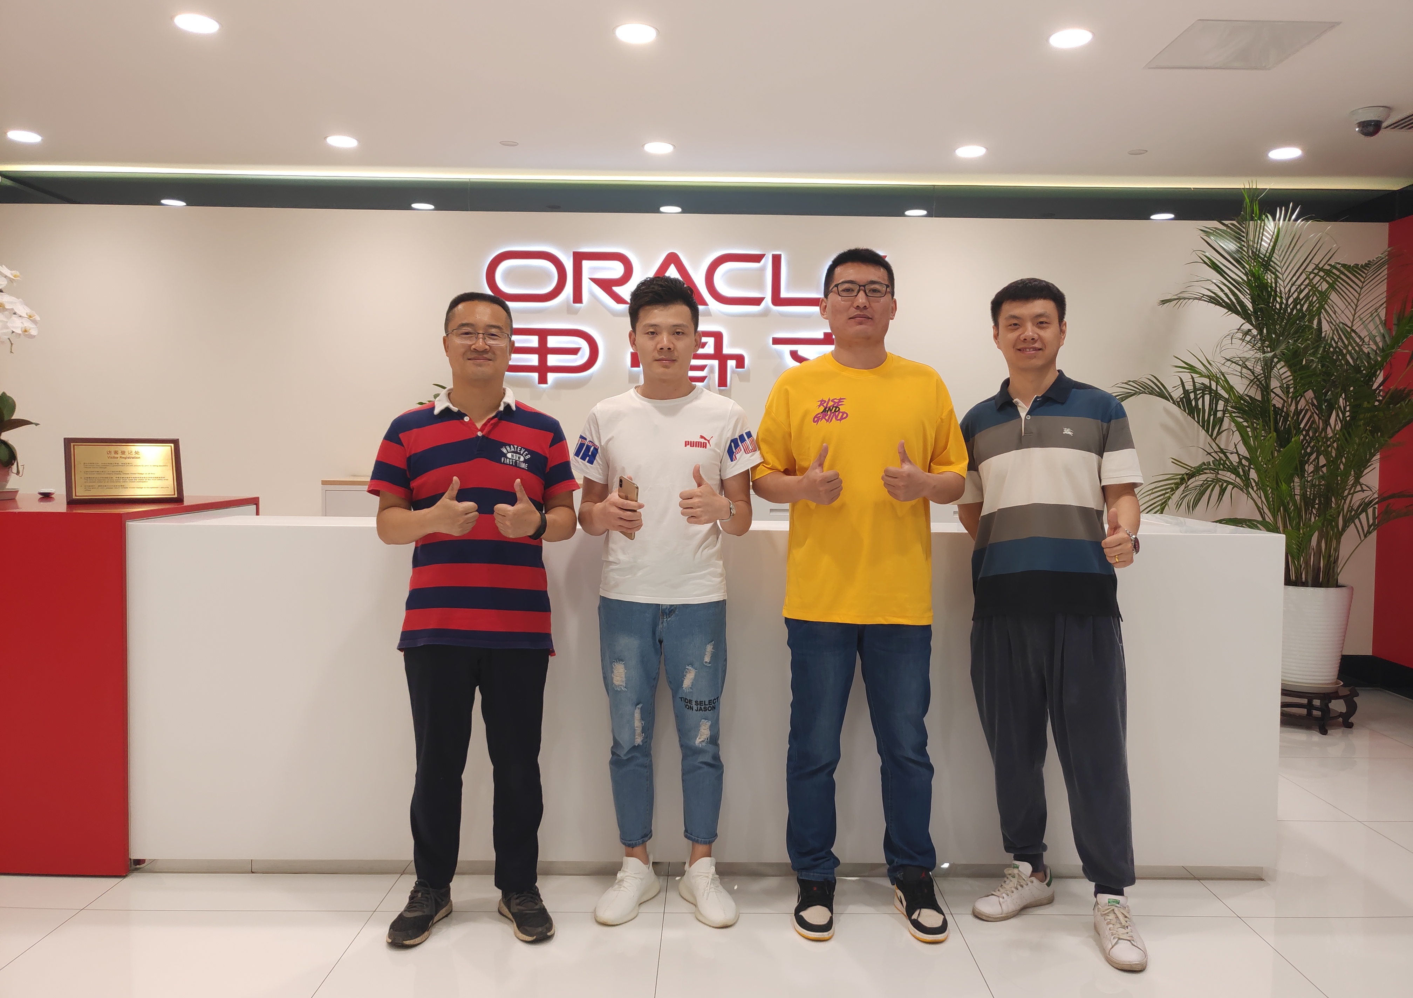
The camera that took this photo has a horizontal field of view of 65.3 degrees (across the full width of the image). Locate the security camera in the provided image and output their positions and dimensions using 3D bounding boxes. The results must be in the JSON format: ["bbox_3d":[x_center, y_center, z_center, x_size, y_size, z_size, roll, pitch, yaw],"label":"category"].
[{"bbox_3d":[2.738,-1.542,4.546,0.152,0.100,0.152,2,3,25],"label":"security camera"}]

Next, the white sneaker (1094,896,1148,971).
[{"bbox_3d":[1.081,1.108,2.881,0.106,0.117,0.290,1,3,10],"label":"white sneaker"}]

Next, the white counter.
[{"bbox_3d":[-0.005,0.590,3.710,3.380,1.050,0.950,0,3,0],"label":"white counter"}]

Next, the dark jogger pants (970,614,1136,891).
[{"bbox_3d":[0.919,0.639,2.966,0.425,0.865,0.350,1,3,5],"label":"dark jogger pants"}]

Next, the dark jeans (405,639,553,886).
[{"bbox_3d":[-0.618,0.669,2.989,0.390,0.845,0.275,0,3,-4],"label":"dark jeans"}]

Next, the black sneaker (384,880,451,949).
[{"bbox_3d":[-0.767,1.086,2.986,0.110,0.118,0.295,1,3,12],"label":"black sneaker"}]

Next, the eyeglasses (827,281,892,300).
[{"bbox_3d":[0.406,-0.550,2.915,0.152,0.047,0.140,1,3,4],"label":"eyeglasses"}]

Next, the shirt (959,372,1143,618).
[{"bbox_3d":[0.912,-0.009,2.948,0.500,0.665,0.300,1,3,12],"label":"shirt"}]

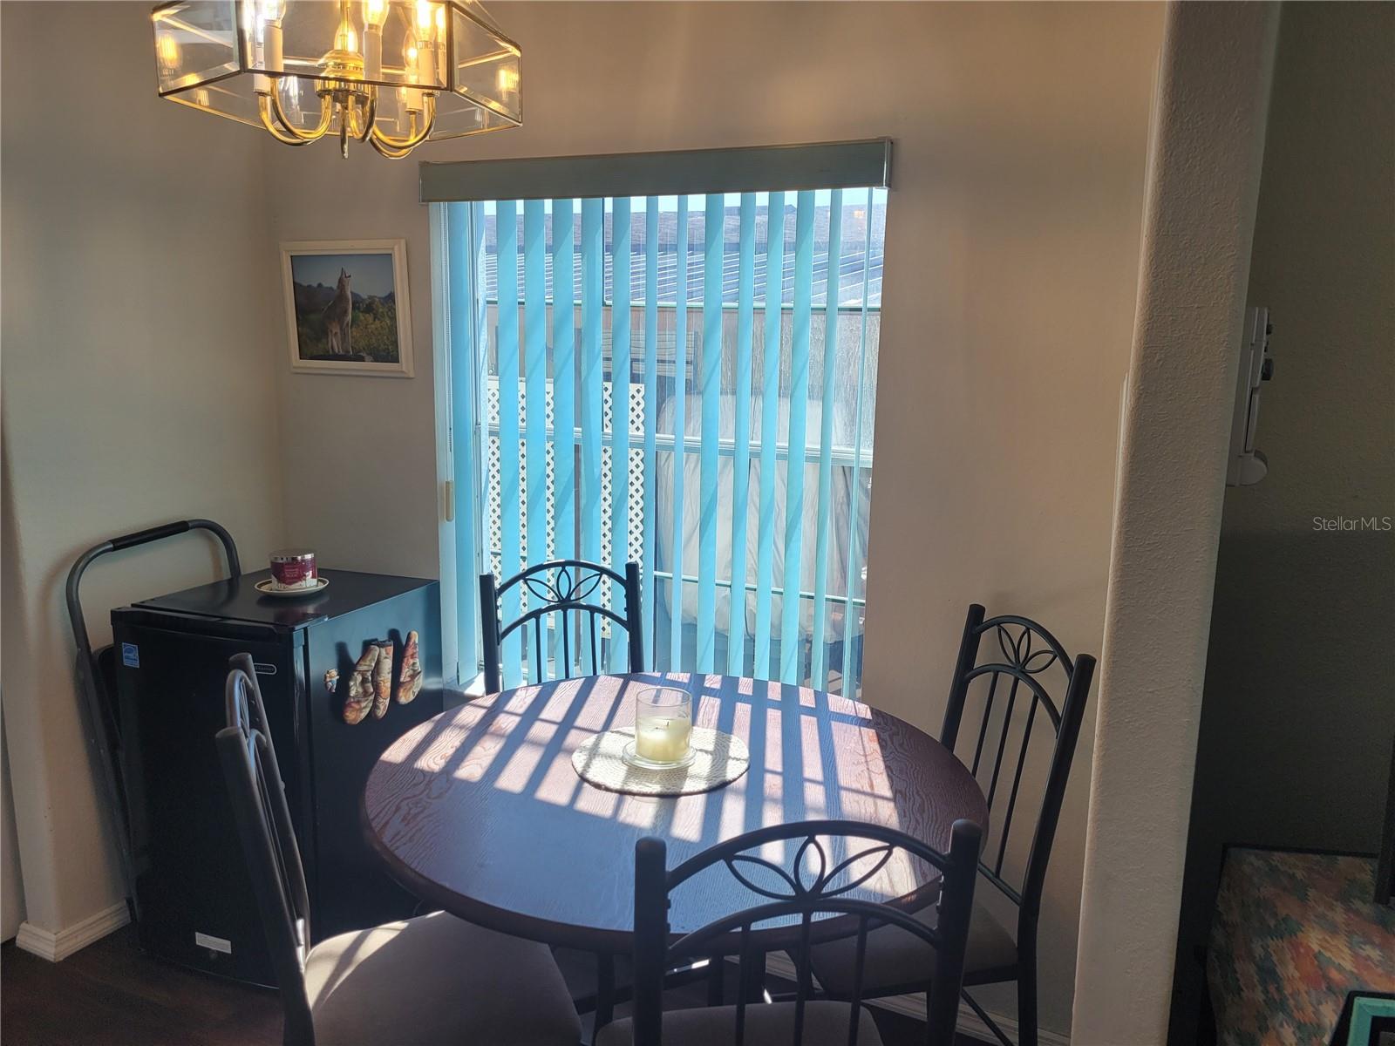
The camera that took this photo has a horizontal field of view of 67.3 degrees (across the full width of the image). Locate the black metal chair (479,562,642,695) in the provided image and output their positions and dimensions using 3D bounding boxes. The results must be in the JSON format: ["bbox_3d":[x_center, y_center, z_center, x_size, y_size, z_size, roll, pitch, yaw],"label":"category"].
[{"bbox_3d":[-0.235,0.615,2.317,0.420,0.972,0.500,-3,11,-25],"label":"black metal chair"}]

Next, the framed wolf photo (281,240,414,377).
[{"bbox_3d":[-0.928,-0.566,2.777,0.430,0.345,0.025,7,14,25],"label":"framed wolf photo"}]

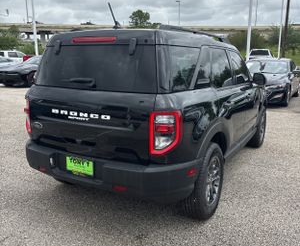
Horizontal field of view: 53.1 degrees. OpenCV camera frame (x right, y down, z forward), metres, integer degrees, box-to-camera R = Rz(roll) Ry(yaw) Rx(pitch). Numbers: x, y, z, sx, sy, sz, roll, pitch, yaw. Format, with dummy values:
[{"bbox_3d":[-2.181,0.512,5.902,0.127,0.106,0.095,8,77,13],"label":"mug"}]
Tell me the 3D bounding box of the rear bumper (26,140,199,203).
[{"bbox_3d":[-0.512,0.351,2.602,1.860,0.355,0.380,7,14,28],"label":"rear bumper"}]

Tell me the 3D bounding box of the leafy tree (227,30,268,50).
[{"bbox_3d":[13.632,-11.290,42.000,5.400,4.000,4.800,4,13,17],"label":"leafy tree"}]

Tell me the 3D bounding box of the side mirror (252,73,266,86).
[{"bbox_3d":[1.501,-0.588,4.096,0.200,0.170,0.140,7,14,28],"label":"side mirror"}]

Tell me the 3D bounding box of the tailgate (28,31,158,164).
[{"bbox_3d":[-0.508,-0.254,2.477,1.360,1.000,0.340,7,14,28],"label":"tailgate"}]

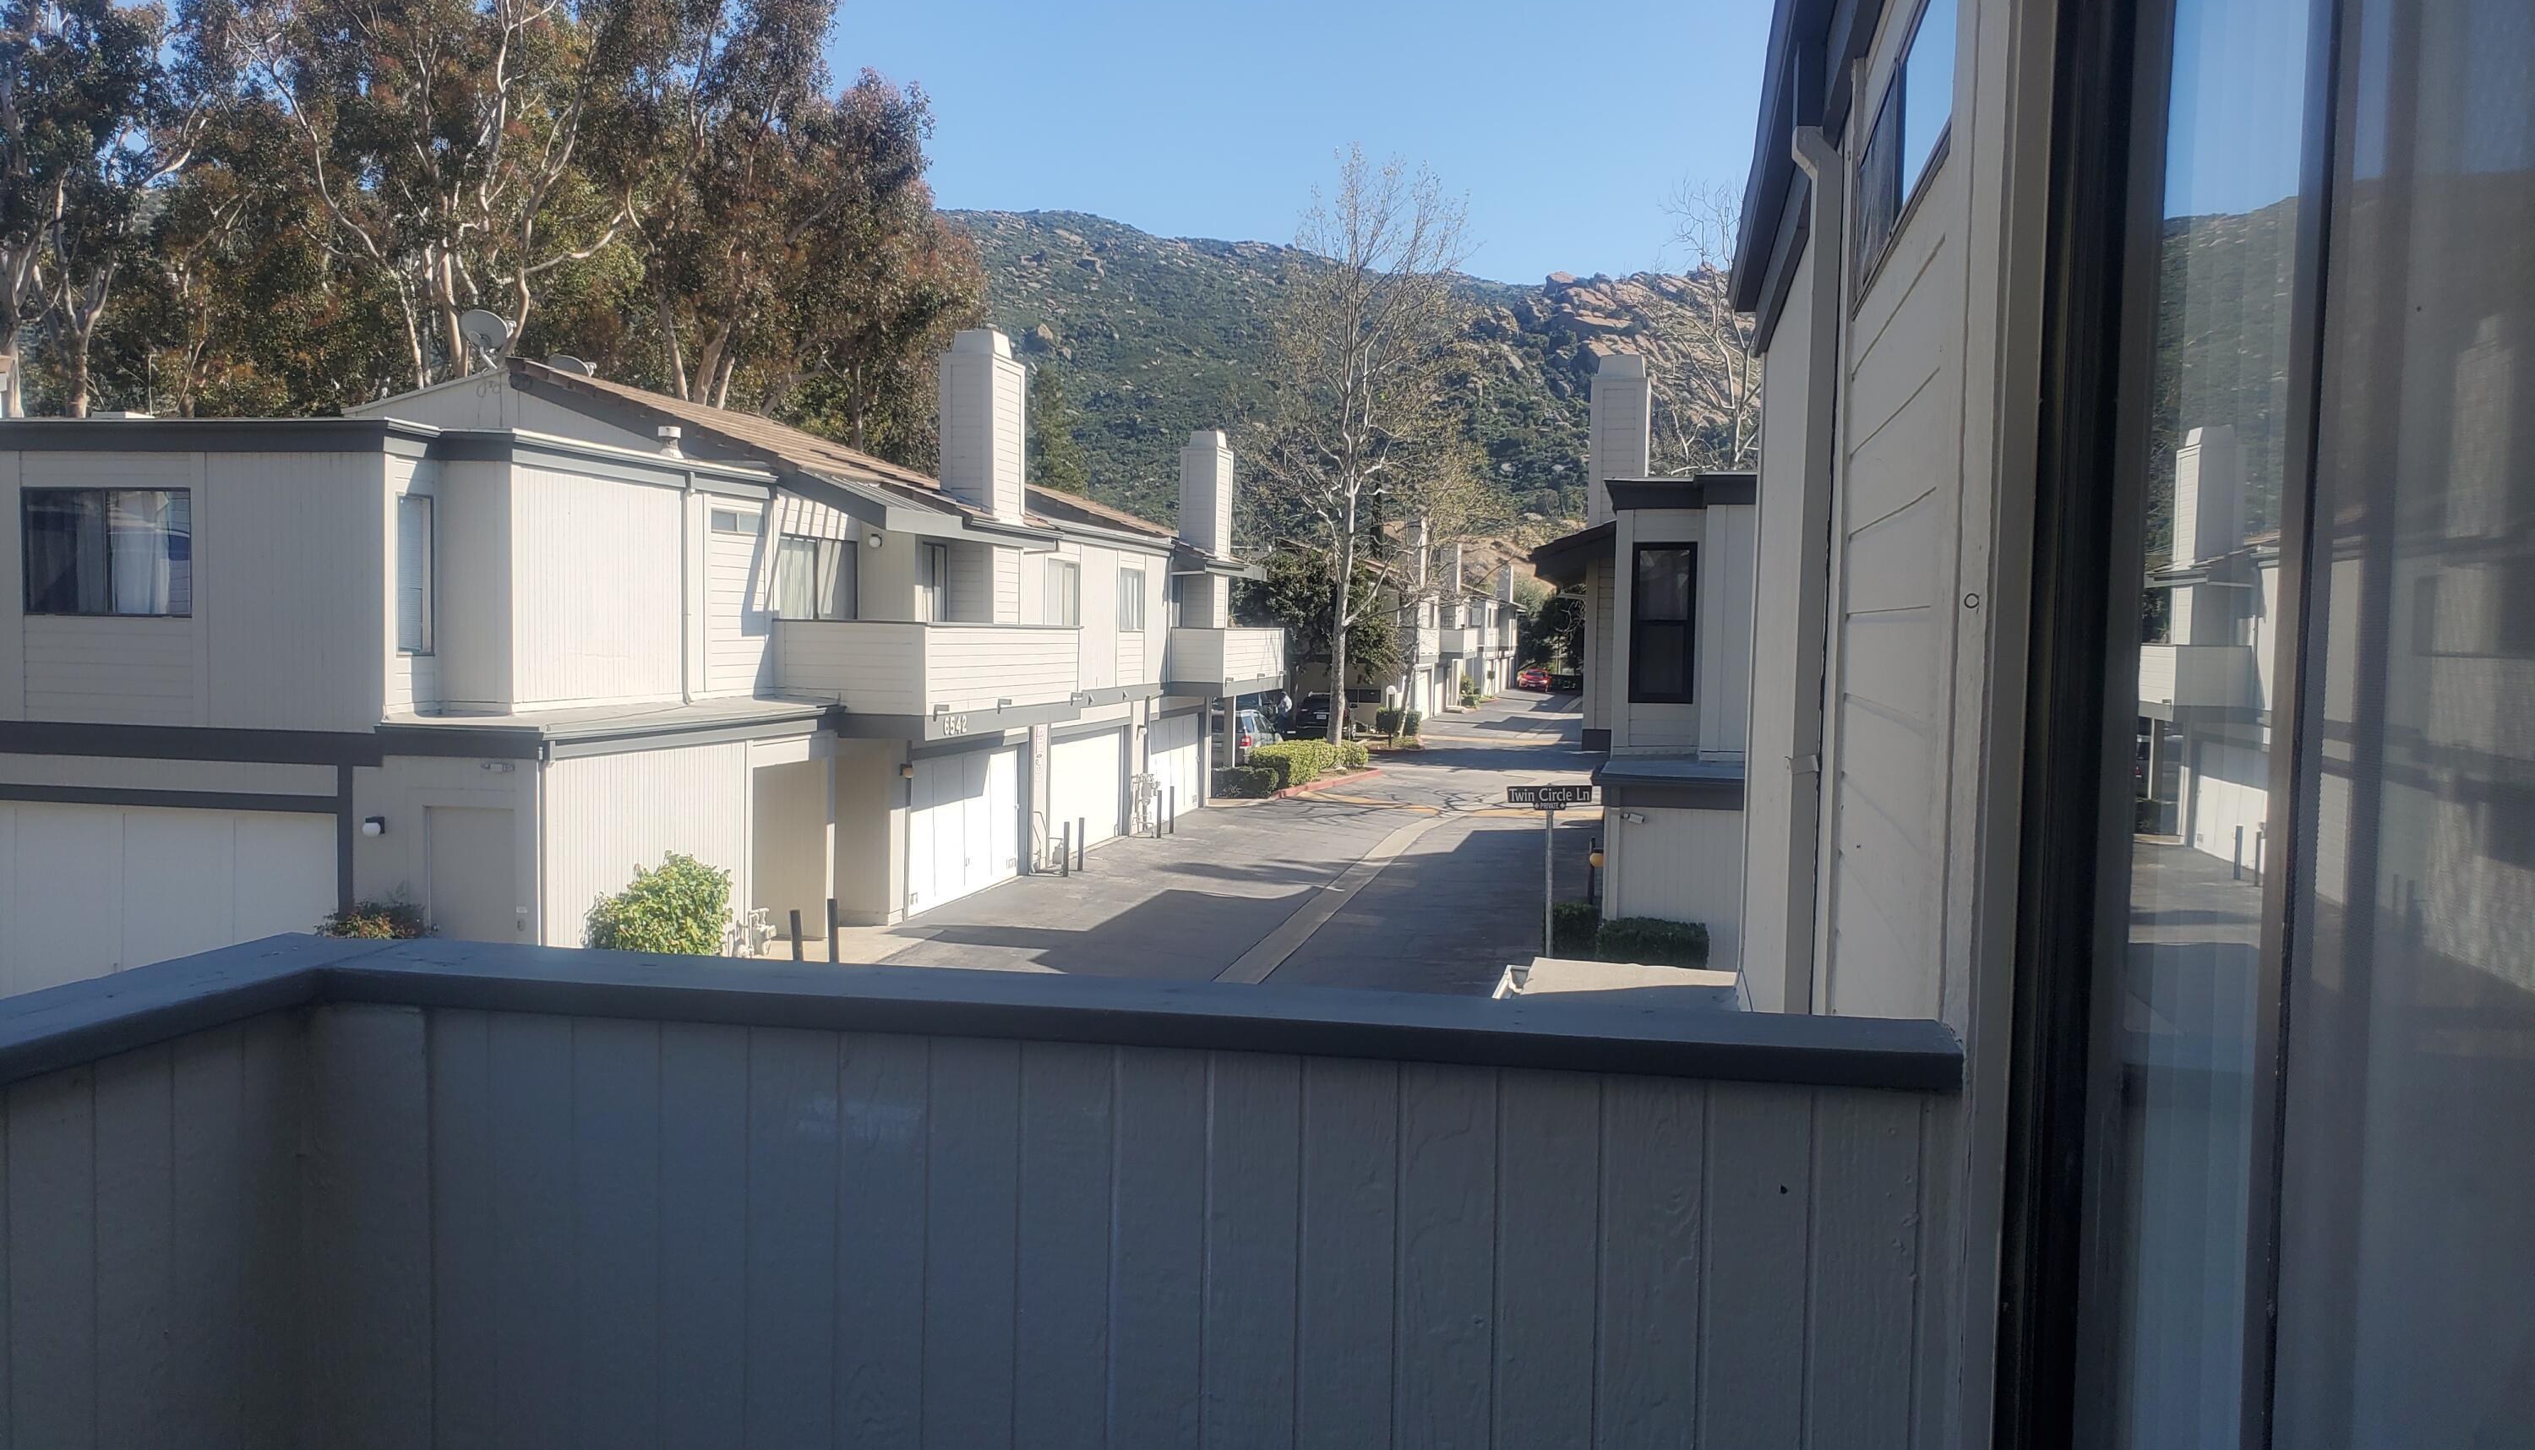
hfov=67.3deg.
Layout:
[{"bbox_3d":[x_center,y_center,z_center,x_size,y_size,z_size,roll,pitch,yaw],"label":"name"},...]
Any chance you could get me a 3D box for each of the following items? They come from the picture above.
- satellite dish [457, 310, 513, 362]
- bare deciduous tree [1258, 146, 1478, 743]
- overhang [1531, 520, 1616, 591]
[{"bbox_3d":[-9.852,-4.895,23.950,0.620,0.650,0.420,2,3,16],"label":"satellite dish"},{"bbox_3d":[3.034,-7.979,56.700,6.538,18.300,6.338,2,3,12],"label":"bare deciduous tree"},{"bbox_3d":[4.204,-2.242,25.314,1.300,0.800,5.000,2,3,12],"label":"overhang"}]

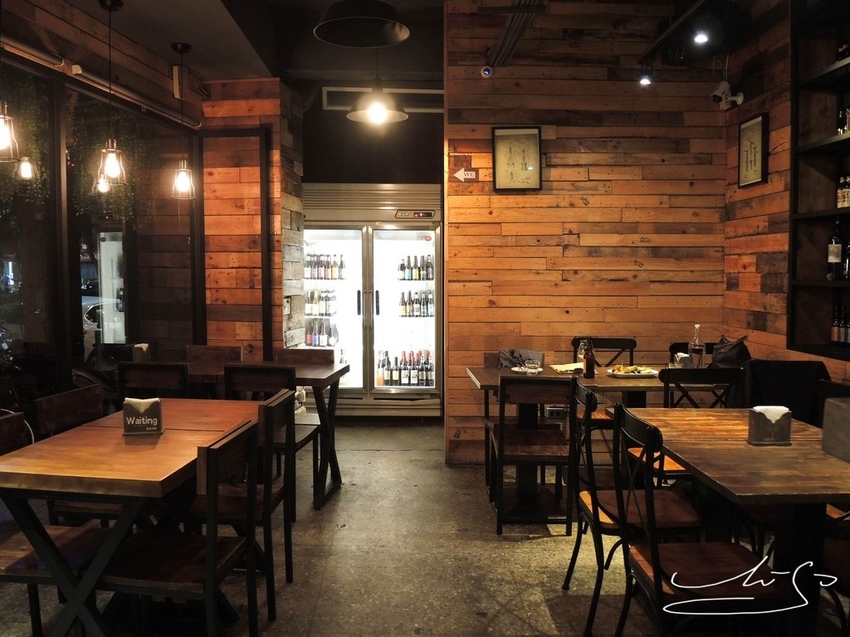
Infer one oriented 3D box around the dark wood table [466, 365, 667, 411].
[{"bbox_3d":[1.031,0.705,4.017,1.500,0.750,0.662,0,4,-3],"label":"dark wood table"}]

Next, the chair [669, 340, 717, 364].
[{"bbox_3d":[1.700,0.608,4.002,0.430,0.885,0.470,0,4,-2],"label":"chair"}]

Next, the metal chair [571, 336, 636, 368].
[{"bbox_3d":[1.242,0.602,4.492,0.450,0.890,0.490,0,4,-3],"label":"metal chair"}]

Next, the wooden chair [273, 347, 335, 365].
[{"bbox_3d":[-0.858,0.632,4.560,0.420,0.820,0.460,0,4,7],"label":"wooden chair"}]

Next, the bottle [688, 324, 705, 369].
[{"bbox_3d":[1.596,0.183,4.019,0.092,0.292,0.092,0,4,-3],"label":"bottle"}]

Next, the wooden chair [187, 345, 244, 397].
[{"bbox_3d":[-1.450,0.614,4.486,0.400,0.825,0.460,0,4,7],"label":"wooden chair"}]

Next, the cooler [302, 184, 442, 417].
[{"bbox_3d":[-0.498,-0.150,6.376,1.281,2.071,0.740,0,4,0],"label":"cooler"}]

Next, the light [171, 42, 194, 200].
[{"bbox_3d":[-1.585,-1.280,4.466,0.150,0.998,0.150,0,4,7],"label":"light"}]

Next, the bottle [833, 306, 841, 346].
[{"bbox_3d":[2.095,0.038,3.500,0.060,0.199,0.060,0,4,-3],"label":"bottle"}]

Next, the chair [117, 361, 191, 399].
[{"bbox_3d":[-1.463,0.647,4.012,0.400,0.825,0.460,0,4,7],"label":"chair"}]

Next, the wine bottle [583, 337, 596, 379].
[{"bbox_3d":[0.943,0.225,3.934,0.062,0.219,0.062,0,4,-3],"label":"wine bottle"}]

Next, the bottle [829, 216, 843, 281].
[{"bbox_3d":[1.944,-0.330,3.255,0.074,0.299,0.074,0,4,-2],"label":"bottle"}]

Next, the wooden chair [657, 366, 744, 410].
[{"bbox_3d":[1.239,0.657,3.318,0.430,0.885,0.470,0,4,-2],"label":"wooden chair"}]

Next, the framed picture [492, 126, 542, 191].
[{"bbox_3d":[0.633,-1.093,4.687,0.338,0.425,0.030,0,4,-3],"label":"framed picture"}]

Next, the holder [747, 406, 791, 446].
[{"bbox_3d":[1.165,0.360,2.333,0.138,0.124,0.078,0,4,-2],"label":"holder"}]

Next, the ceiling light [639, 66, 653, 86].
[{"bbox_3d":[1.303,-1.433,4.061,0.080,0.110,0.080,0,4,-2],"label":"ceiling light"}]

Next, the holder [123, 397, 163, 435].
[{"bbox_3d":[-1.047,0.362,2.575,0.142,0.134,0.075,-1,4,-11],"label":"holder"}]

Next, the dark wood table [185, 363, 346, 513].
[{"bbox_3d":[-1.171,0.689,4.244,1.300,0.750,0.592,0,4,7],"label":"dark wood table"}]

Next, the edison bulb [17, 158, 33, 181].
[{"bbox_3d":[-2.006,-0.749,3.456,0.070,0.109,0.070,0,4,7],"label":"edison bulb"}]

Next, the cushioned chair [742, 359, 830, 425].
[{"bbox_3d":[1.752,0.632,3.552,0.440,0.900,0.480,0,4,-2],"label":"cushioned chair"}]

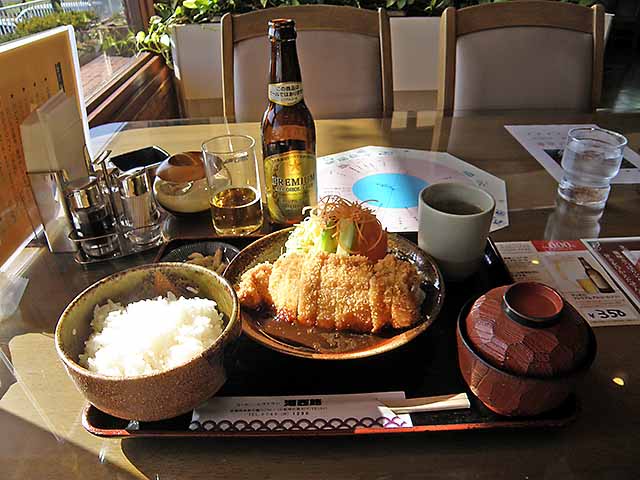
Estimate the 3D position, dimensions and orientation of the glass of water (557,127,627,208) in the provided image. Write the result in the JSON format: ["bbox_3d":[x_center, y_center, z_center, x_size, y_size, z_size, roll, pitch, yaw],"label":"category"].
[{"bbox_3d":[0.361,-0.098,0.638,0.074,0.081,0.074,-1,32,0],"label":"glass of water"}]

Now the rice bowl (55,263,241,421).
[{"bbox_3d":[-0.129,0.080,0.384,0.132,0.059,0.132,-1,32,1],"label":"rice bowl"}]

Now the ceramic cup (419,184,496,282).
[{"bbox_3d":[0.138,-0.008,0.499,0.072,0.076,0.072,-1,32,1],"label":"ceramic cup"}]

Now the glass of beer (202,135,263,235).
[{"bbox_3d":[-0.105,-0.066,0.583,0.064,0.104,0.064,-1,32,0],"label":"glass of beer"}]

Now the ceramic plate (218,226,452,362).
[{"bbox_3d":[0.011,0.048,0.455,0.205,0.033,0.205,-1,32,1],"label":"ceramic plate"}]

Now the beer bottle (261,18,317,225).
[{"bbox_3d":[-0.037,-0.135,0.569,0.064,0.234,0.064,-3,32,-3],"label":"beer bottle"}]

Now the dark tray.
[{"bbox_3d":[0.008,0.066,0.450,0.362,0.018,0.257,-1,32,0],"label":"dark tray"}]

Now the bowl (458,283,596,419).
[{"bbox_3d":[0.149,0.076,0.357,0.096,0.083,0.096,-1,32,1],"label":"bowl"}]

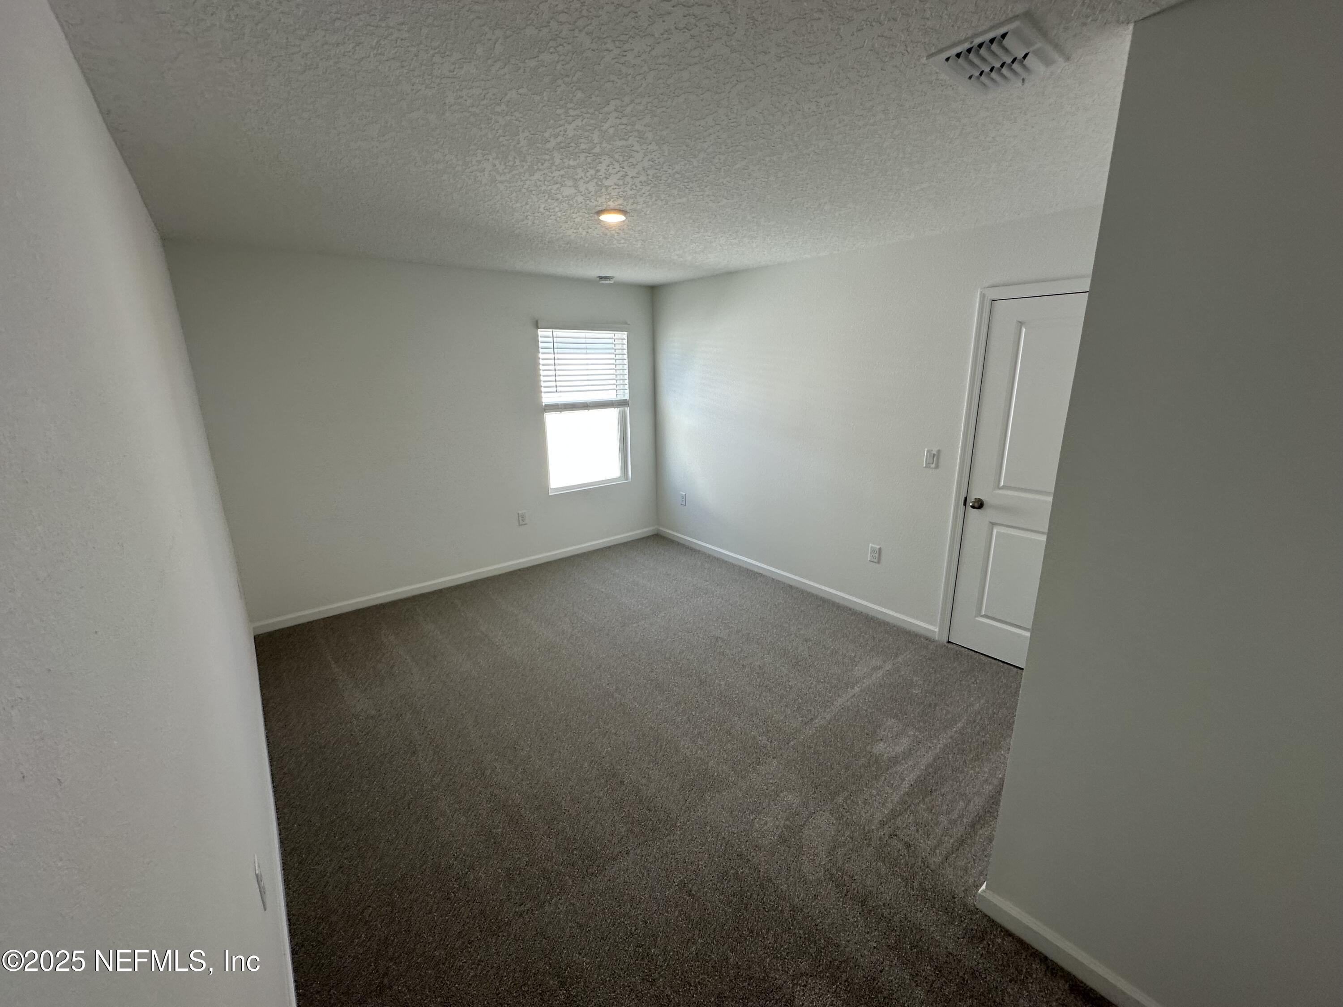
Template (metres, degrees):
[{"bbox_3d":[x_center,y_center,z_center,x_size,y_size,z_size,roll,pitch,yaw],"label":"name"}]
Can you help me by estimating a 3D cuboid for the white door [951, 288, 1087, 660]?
[{"bbox_3d":[1.983,-0.040,2.887,0.045,2.019,0.750,-12,18,-37],"label":"white door"}]

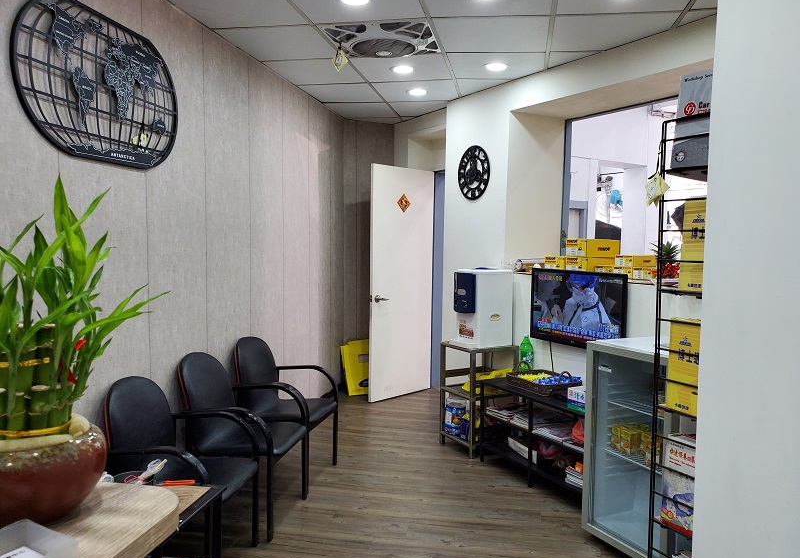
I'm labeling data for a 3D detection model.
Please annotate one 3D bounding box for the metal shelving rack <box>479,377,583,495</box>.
[{"bbox_3d":[0.922,0.961,3.639,0.365,0.530,0.955,-1,4,-31],"label":"metal shelving rack"}]

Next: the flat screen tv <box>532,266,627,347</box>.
[{"bbox_3d":[1.098,0.184,3.708,0.055,0.465,0.745,-1,4,-31],"label":"flat screen tv"}]

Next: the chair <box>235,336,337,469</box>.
[{"bbox_3d":[-0.707,0.777,3.653,0.550,0.850,0.535,2,4,11],"label":"chair"}]

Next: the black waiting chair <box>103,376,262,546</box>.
[{"bbox_3d":[-0.952,0.839,2.578,0.550,0.850,0.535,1,3,6],"label":"black waiting chair"}]

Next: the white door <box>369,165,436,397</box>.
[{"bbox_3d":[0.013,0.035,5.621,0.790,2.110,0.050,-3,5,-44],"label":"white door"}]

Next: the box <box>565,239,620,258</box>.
[{"bbox_3d":[1.320,-0.207,4.071,0.325,0.117,0.172,-1,4,-31],"label":"box"}]

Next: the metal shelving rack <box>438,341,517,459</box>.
[{"bbox_3d":[0.552,0.821,4.223,0.400,0.730,0.375,-1,4,-31],"label":"metal shelving rack"}]

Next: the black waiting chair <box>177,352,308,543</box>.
[{"bbox_3d":[-0.817,0.808,3.122,0.550,0.850,0.535,1,4,11],"label":"black waiting chair"}]

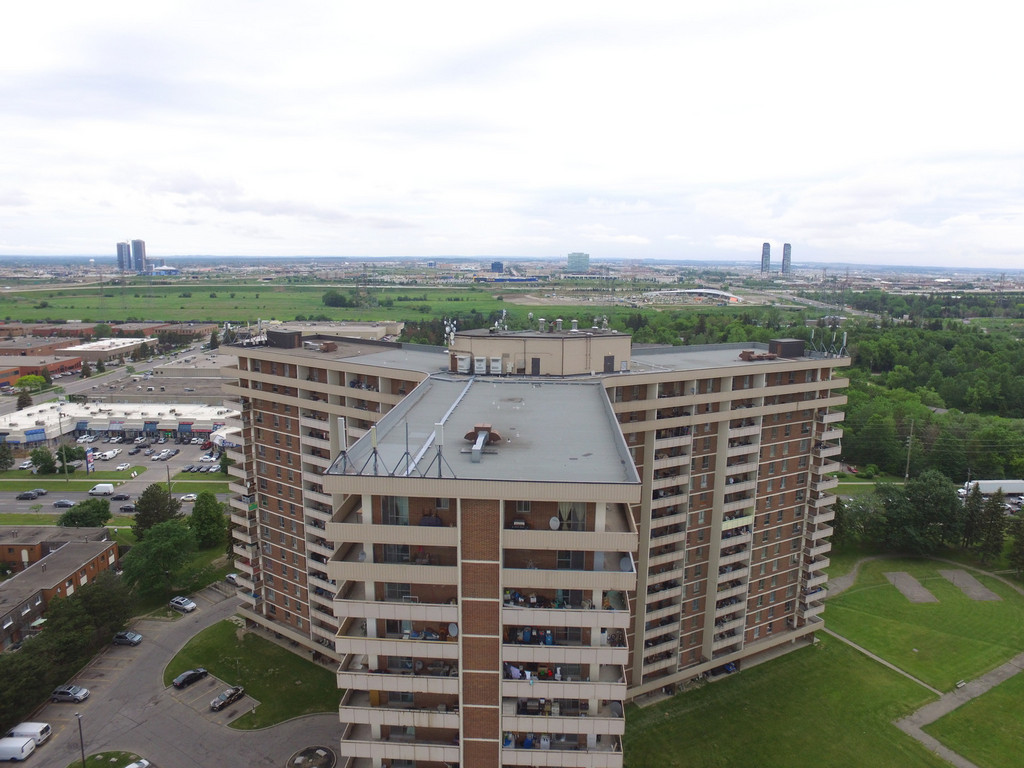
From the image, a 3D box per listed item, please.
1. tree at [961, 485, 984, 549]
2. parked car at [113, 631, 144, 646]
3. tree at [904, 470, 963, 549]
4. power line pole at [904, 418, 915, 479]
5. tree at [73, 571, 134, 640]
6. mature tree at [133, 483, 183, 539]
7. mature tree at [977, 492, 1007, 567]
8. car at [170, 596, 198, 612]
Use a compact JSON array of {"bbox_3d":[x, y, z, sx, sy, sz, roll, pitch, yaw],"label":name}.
[{"bbox_3d":[101.673,29.016,130.420,4.300,14.980,4.300,10,15,39],"label":"tree"},{"bbox_3d":[-64.695,43.066,99.872,4.400,1.580,1.800,1,12,3],"label":"parked car"},{"bbox_3d":[92.277,27.516,129.401,10.500,18.100,10.500,9,15,36],"label":"tree"},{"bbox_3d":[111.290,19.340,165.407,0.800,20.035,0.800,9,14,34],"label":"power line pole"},{"bbox_3d":[-69.000,37.411,100.530,9.200,12.310,9.200,1,12,0],"label":"tree"},{"bbox_3d":[-79.150,29.276,132.609,9.500,14.990,9.500,1,12,0],"label":"mature tree"},{"bbox_3d":[100.006,29.623,123.412,5.000,16.580,5.000,11,15,40],"label":"mature tree"},{"bbox_3d":[-58.441,39.062,104.928,4.650,1.680,1.850,6,13,25],"label":"car"}]

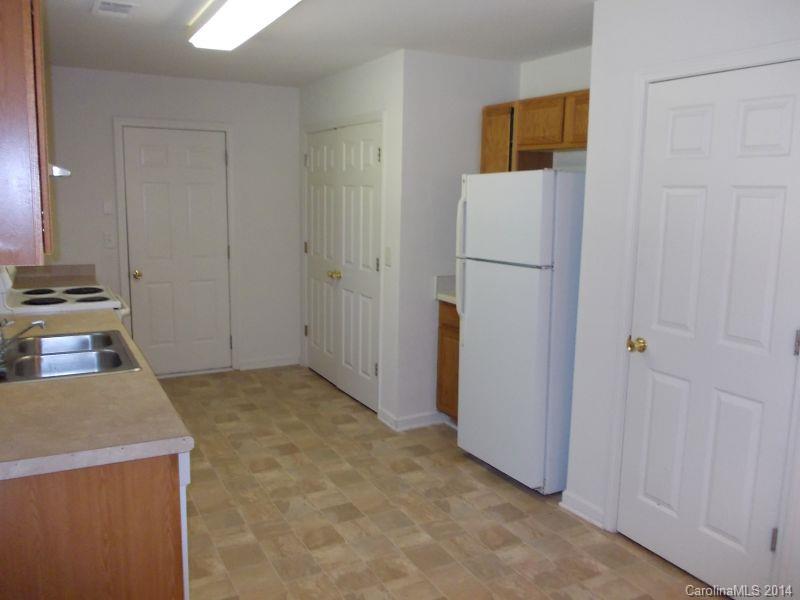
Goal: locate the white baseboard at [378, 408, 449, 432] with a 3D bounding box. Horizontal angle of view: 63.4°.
[{"bbox_3d":[0.093,0.799,4.491,0.374,0.082,0.261,-4,11,-28],"label":"white baseboard"}]

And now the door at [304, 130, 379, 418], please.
[{"bbox_3d":[-0.448,-0.288,5.017,0.045,2.025,1.360,-4,11,-28],"label":"door"}]

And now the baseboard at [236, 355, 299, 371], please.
[{"bbox_3d":[-1.166,0.555,5.838,0.563,0.078,0.015,-4,11,-28],"label":"baseboard"}]

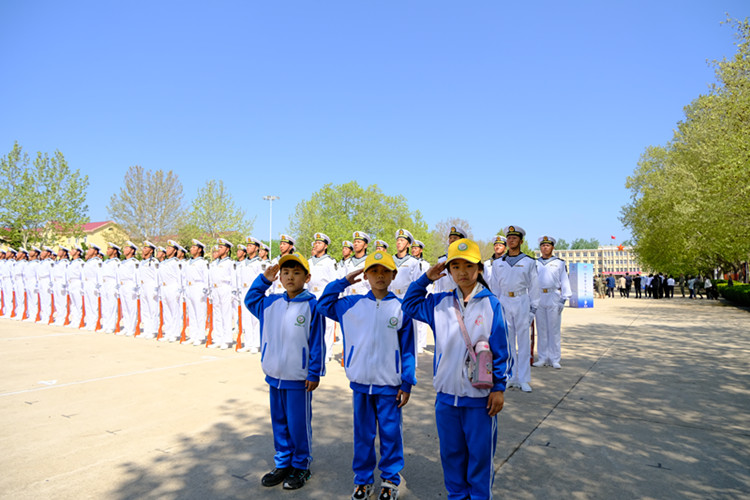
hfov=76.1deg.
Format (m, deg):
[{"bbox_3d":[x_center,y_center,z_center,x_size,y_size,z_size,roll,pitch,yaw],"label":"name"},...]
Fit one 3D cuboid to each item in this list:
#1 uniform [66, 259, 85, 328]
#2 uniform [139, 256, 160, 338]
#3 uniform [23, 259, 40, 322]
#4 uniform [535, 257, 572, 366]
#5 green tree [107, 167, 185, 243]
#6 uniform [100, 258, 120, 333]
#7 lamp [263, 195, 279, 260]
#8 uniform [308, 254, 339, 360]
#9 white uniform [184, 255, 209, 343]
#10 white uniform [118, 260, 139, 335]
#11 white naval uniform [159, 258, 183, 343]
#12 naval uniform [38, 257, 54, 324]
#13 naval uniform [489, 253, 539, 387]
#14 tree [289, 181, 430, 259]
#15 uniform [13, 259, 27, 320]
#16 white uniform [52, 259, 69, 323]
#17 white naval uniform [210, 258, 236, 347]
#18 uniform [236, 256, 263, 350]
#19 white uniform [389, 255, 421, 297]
[{"bbox_3d":[-6.745,0.929,10.848,0.520,1.490,0.330,-1,-4,33],"label":"uniform"},{"bbox_3d":[-4.287,0.920,9.129,0.520,1.560,0.340,-1,-3,32],"label":"uniform"},{"bbox_3d":[-8.353,1.000,11.753,0.520,1.560,0.340,-1,-3,32],"label":"uniform"},{"bbox_3d":[2.526,0.835,6.759,0.520,1.490,0.330,-1,-4,33],"label":"uniform"},{"bbox_3d":[-24.909,-2.922,52.000,8.600,13.000,8.000,-1,-3,32],"label":"green tree"},{"bbox_3d":[-5.475,0.899,10.015,0.520,1.490,0.330,-1,-4,33],"label":"uniform"},{"bbox_3d":[-15.224,-1.701,70.000,2.300,12.600,2.000,-1,-3,32],"label":"lamp"},{"bbox_3d":[-0.725,0.791,6.940,0.520,1.490,0.330,-1,-4,33],"label":"uniform"},{"bbox_3d":[-3.131,0.848,8.495,0.520,1.490,0.330,-1,-4,33],"label":"white uniform"},{"bbox_3d":[-4.841,0.931,9.487,0.520,1.560,0.340,-1,-3,32],"label":"white uniform"},{"bbox_3d":[-3.723,0.909,8.765,0.520,1.560,0.340,-1,-3,32],"label":"white naval uniform"},{"bbox_3d":[-7.804,0.989,11.399,0.520,1.560,0.340,-1,-3,32],"label":"naval uniform"},{"bbox_3d":[1.569,0.758,5.417,0.520,1.490,0.330,-1,-4,33],"label":"naval uniform"},{"bbox_3d":[-1.876,-2.084,58.000,16.500,12.500,13.000,-1,-3,32],"label":"tree"},{"bbox_3d":[-8.914,1.011,12.115,0.520,1.560,0.340,-1,-3,32],"label":"uniform"},{"bbox_3d":[-7.375,0.931,11.292,0.520,1.490,0.330,-1,-4,33],"label":"white uniform"},{"bbox_3d":[-2.556,0.839,8.128,0.520,1.490,0.330,-1,-4,33],"label":"white naval uniform"},{"bbox_3d":[-2.003,0.828,7.755,0.520,1.490,0.330,-1,-4,33],"label":"uniform"},{"bbox_3d":[0.395,0.778,6.188,0.520,1.490,0.330,-1,-4,33],"label":"white uniform"}]

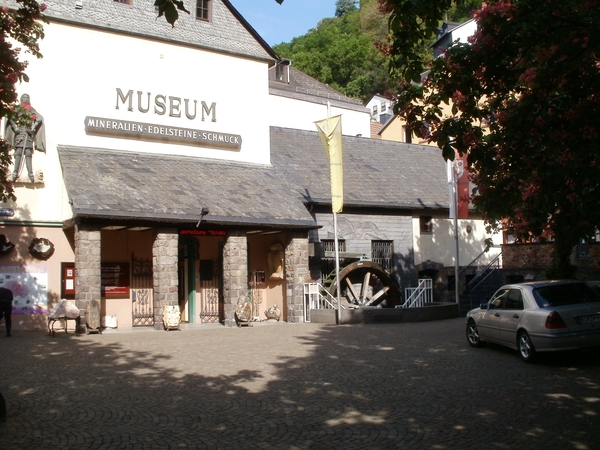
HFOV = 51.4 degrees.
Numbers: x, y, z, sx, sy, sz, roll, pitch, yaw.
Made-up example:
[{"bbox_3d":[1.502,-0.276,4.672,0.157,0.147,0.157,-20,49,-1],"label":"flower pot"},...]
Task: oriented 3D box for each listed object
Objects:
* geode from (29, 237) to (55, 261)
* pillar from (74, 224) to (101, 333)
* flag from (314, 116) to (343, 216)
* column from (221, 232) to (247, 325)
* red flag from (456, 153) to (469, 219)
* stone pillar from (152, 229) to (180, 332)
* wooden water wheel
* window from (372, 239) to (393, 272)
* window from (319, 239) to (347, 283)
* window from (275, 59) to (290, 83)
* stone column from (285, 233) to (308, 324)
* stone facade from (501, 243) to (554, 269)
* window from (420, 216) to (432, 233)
[{"bbox_3d":[-7.940,0.723,19.204,0.680,0.700,0.330,2,-6,-31],"label":"geode"},{"bbox_3d":[-5.962,1.517,17.550,0.570,2.970,0.570,2,-7,-30],"label":"pillar"},{"bbox_3d":[1.023,-2.110,21.414,0.320,3.150,1.200,3,-7,-40],"label":"flag"},{"bbox_3d":[-2.152,1.789,20.617,0.610,3.100,0.600,2,-6,-31],"label":"column"},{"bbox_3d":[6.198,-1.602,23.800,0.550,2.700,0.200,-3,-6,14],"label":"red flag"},{"bbox_3d":[-4.015,1.627,18.666,0.570,2.970,0.570,2,-7,-30],"label":"stone pillar"},{"bbox_3d":[2.000,2.730,21.601,2.863,2.863,0.750,2,-7,-26],"label":"wooden water wheel"},{"bbox_3d":[3.123,1.190,23.567,0.950,1.200,0.150,2,-7,-26],"label":"window"},{"bbox_3d":[1.254,1.375,23.499,1.080,1.550,0.150,2,-6,-31],"label":"window"},{"bbox_3d":[-0.813,-7.134,29.000,0.800,1.000,0.150,3,-7,-33],"label":"window"},{"bbox_3d":[-0.106,1.770,20.915,0.570,2.970,0.570,2,-7,-30],"label":"stone column"},{"bbox_3d":[9.857,1.341,27.000,2.300,1.050,0.300,-2,-5,8],"label":"stone facade"},{"bbox_3d":[5.301,0.000,26.109,0.600,0.600,0.150,2,-6,-31],"label":"window"}]

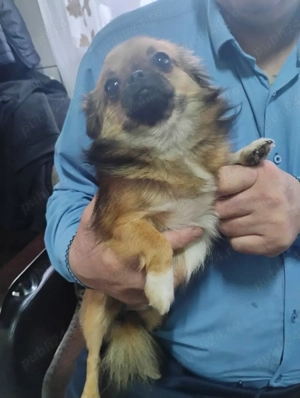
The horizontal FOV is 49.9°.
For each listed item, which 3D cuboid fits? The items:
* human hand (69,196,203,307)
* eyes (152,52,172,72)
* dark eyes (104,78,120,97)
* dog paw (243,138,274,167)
[{"bbox_3d":[-0.019,0.066,0.395,0.155,0.115,0.090,-8,9,-9],"label":"human hand"},{"bbox_3d":[0.014,-0.157,0.372,0.020,0.020,0.014,-26,-4,1],"label":"eyes"},{"bbox_3d":[-0.044,-0.130,0.378,0.018,0.019,0.014,-28,-7,13],"label":"dark eyes"},{"bbox_3d":[0.127,-0.054,0.378,0.039,0.023,0.026,-35,-28,8],"label":"dog paw"}]

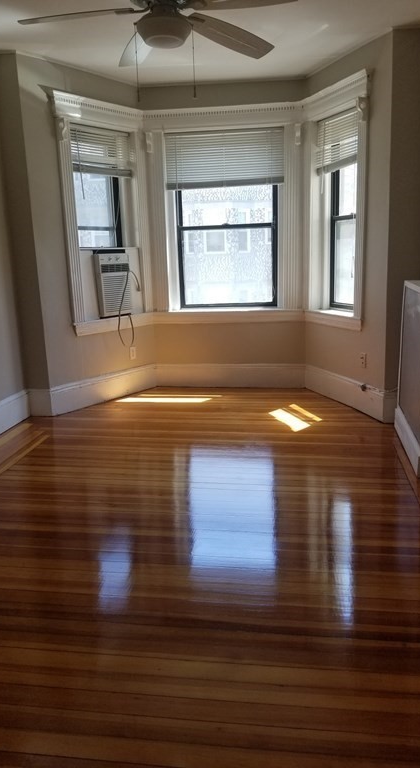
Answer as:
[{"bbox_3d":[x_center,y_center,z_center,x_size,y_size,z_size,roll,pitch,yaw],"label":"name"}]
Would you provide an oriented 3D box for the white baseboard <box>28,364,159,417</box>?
[{"bbox_3d":[-0.997,0.037,5.209,0.150,0.228,1.318,8,16,38],"label":"white baseboard"}]

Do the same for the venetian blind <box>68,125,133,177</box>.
[{"bbox_3d":[-0.940,-1.996,4.942,0.045,0.390,0.723,8,16,38],"label":"venetian blind"}]

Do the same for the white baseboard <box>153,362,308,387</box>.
[{"bbox_3d":[0.192,-0.079,5.548,1.454,0.232,0.035,1,13,10],"label":"white baseboard"}]

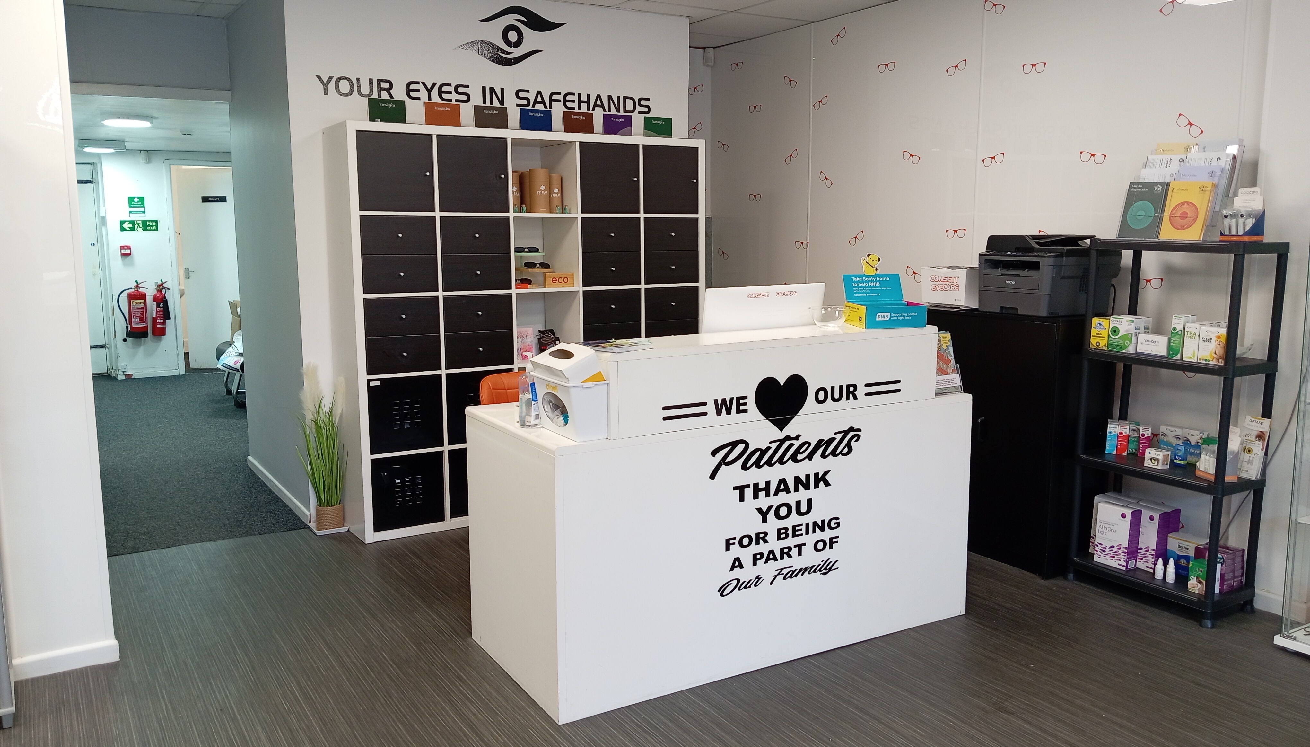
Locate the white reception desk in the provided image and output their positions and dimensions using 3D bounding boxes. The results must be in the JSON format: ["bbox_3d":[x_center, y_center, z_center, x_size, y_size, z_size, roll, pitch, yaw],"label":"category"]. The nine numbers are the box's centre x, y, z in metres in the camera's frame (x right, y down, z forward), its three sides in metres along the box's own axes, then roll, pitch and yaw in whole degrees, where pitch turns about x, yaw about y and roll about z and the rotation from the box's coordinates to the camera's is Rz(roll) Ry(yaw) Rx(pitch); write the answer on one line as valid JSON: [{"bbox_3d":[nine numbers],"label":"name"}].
[{"bbox_3d":[0.246,0.373,3.513,1.610,1.040,0.705,-5,10,-30],"label":"white reception desk"}]

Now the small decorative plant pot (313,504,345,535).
[{"bbox_3d":[-1.492,0.660,4.701,0.125,0.122,0.125,0,9,0],"label":"small decorative plant pot"}]

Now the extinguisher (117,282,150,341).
[{"bbox_3d":[-4.750,-0.579,9.300,0.254,0.534,0.190,-5,10,-32],"label":"extinguisher"}]

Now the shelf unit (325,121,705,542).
[{"bbox_3d":[-0.615,-0.244,5.045,1.820,1.820,0.391,-5,10,-32],"label":"shelf unit"}]

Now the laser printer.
[{"bbox_3d":[1.656,-0.416,4.283,0.400,0.315,0.405,-5,10,-31],"label":"laser printer"}]

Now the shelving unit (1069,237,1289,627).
[{"bbox_3d":[1.901,0.184,3.768,0.295,1.330,0.575,-5,10,-31],"label":"shelving unit"}]

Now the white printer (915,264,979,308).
[{"bbox_3d":[1.416,-0.391,4.608,0.340,0.178,0.240,-5,10,-32],"label":"white printer"}]

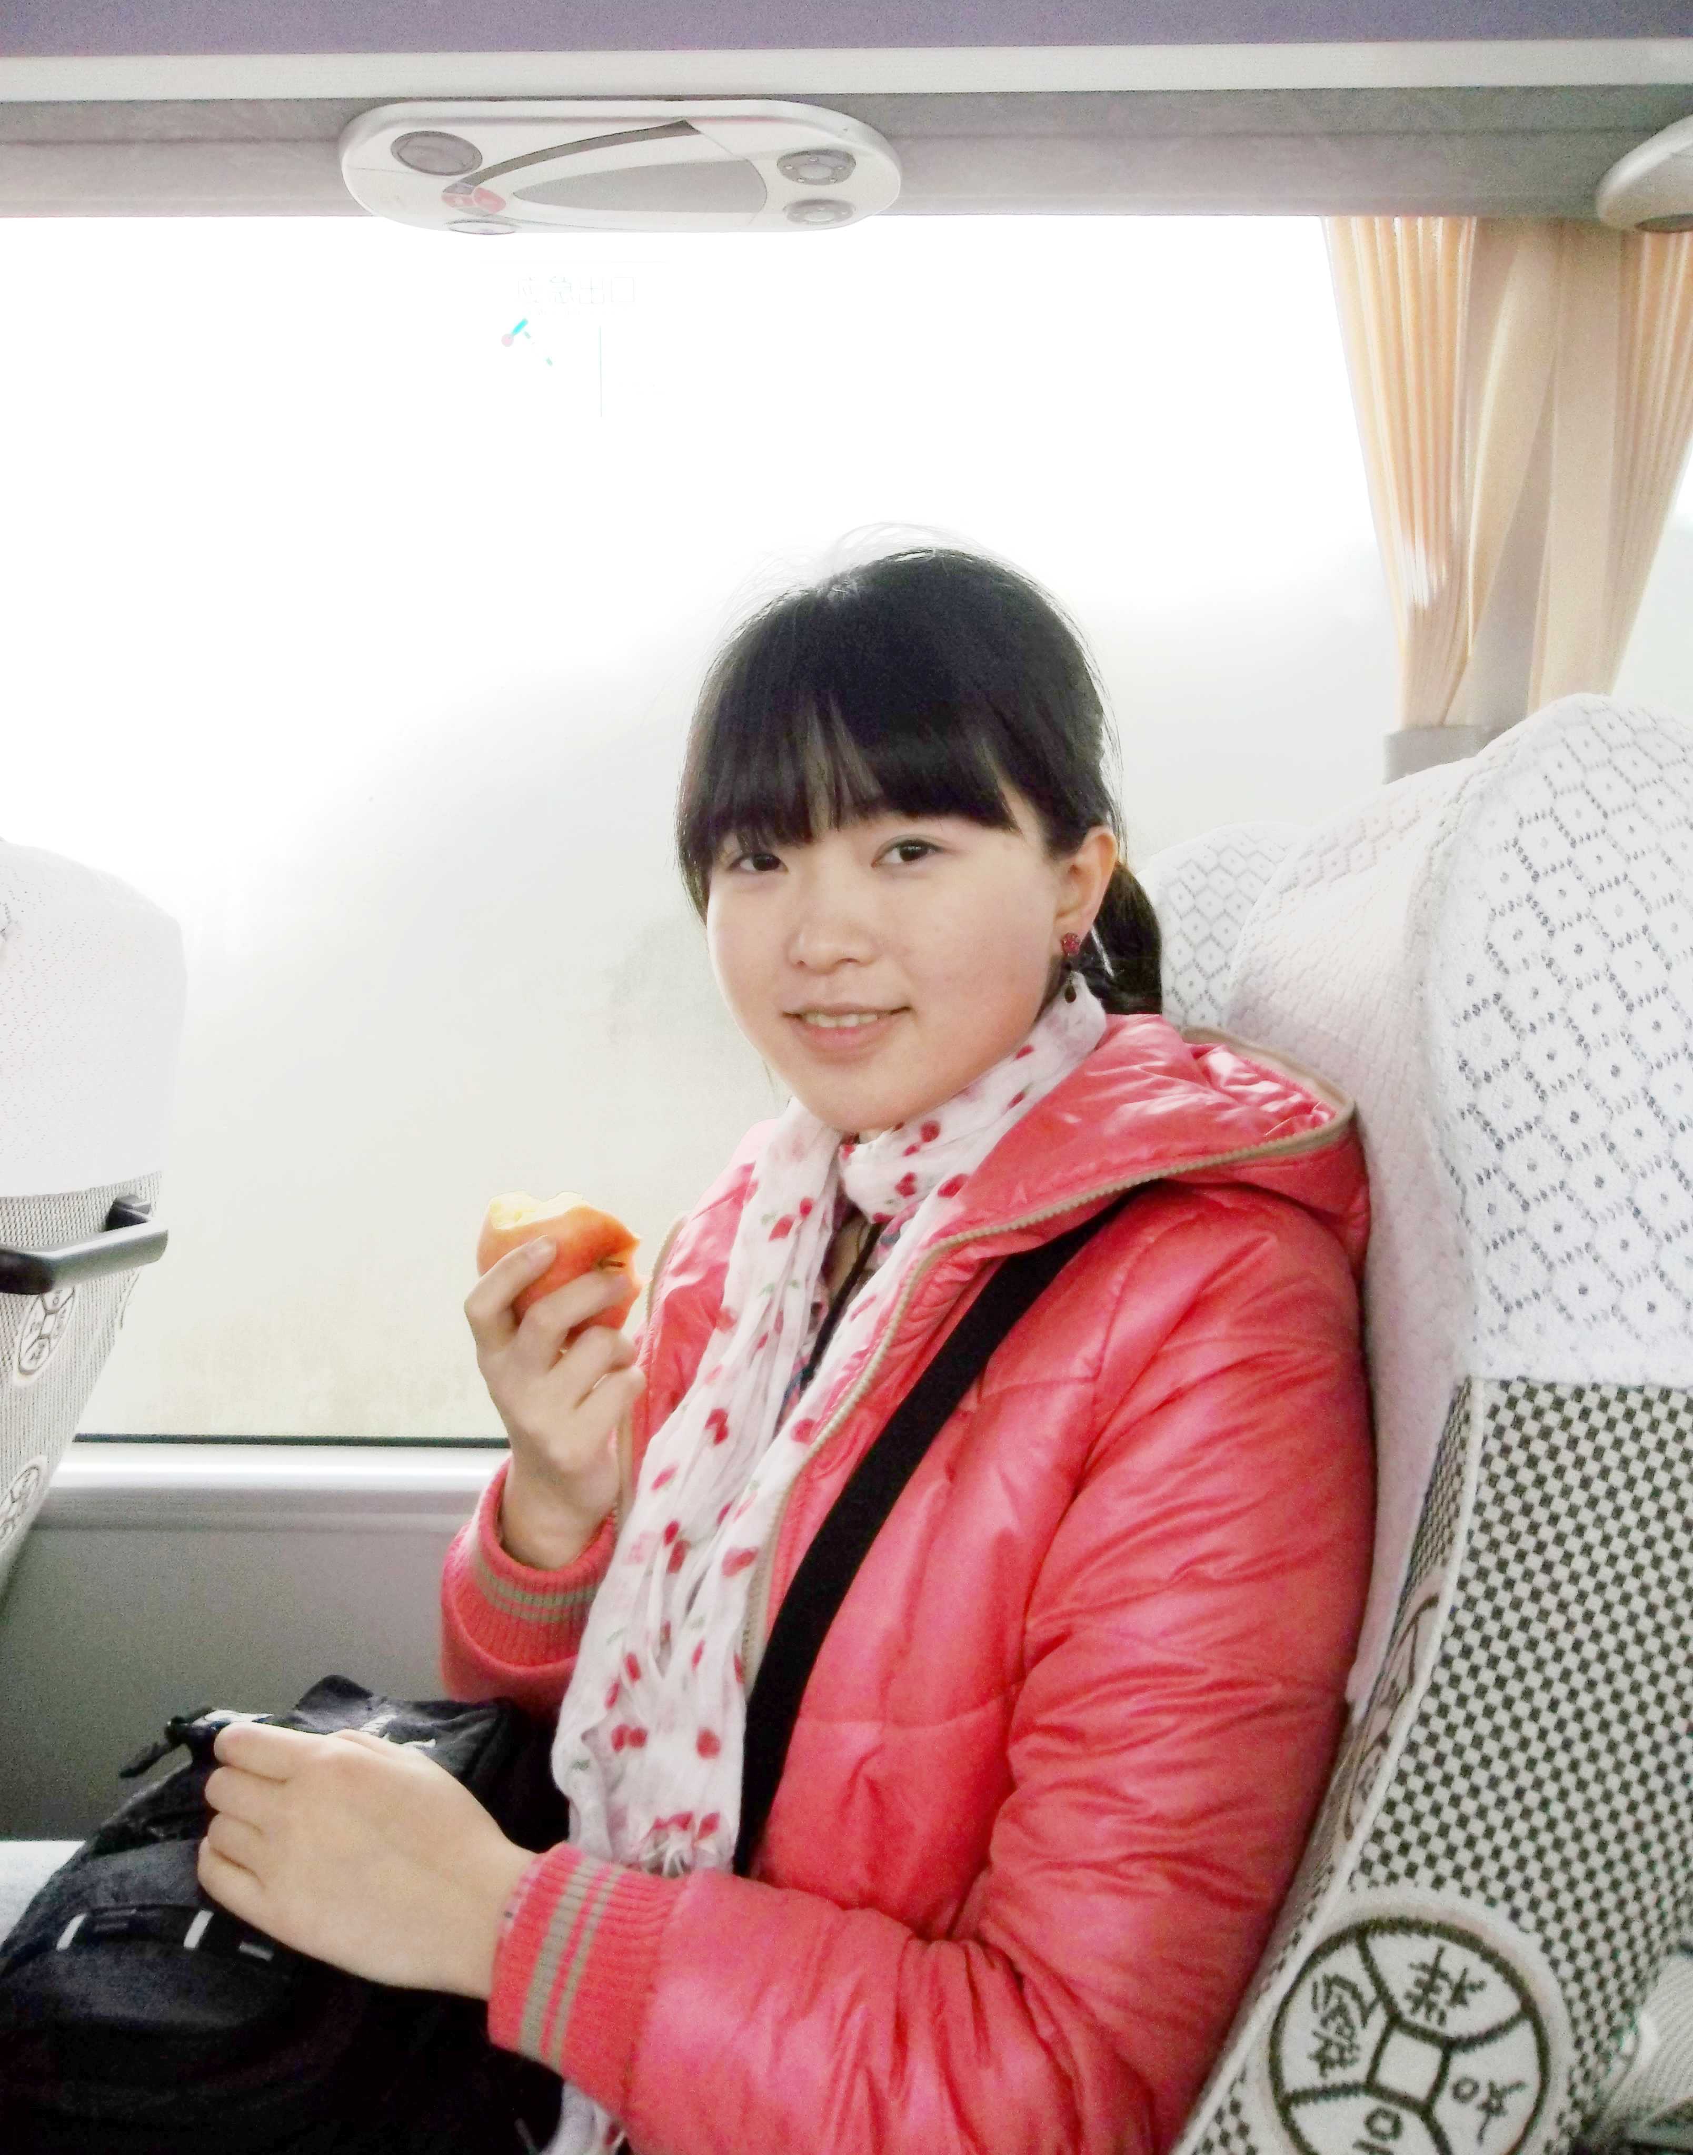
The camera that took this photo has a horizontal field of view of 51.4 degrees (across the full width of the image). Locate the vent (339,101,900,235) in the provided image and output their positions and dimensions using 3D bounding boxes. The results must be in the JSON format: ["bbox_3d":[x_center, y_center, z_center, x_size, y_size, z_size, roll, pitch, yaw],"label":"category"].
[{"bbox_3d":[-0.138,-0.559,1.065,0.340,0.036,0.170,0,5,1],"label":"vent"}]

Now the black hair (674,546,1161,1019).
[{"bbox_3d":[0.030,-0.117,0.765,0.185,0.215,0.230,1,7,25],"label":"black hair"}]

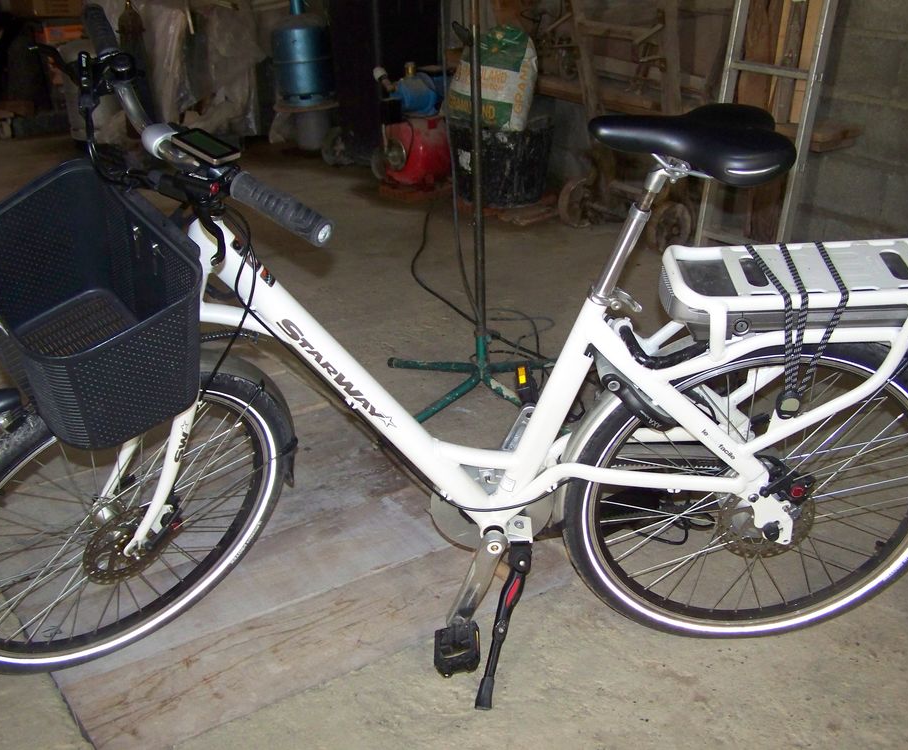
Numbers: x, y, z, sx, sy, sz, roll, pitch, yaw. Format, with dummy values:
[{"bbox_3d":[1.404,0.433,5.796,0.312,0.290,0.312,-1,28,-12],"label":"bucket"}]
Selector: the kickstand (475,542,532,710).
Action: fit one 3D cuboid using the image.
[{"bbox_3d":[0.086,0.435,1.904,0.046,0.288,0.055,13,-1,-10],"label":"kickstand"}]

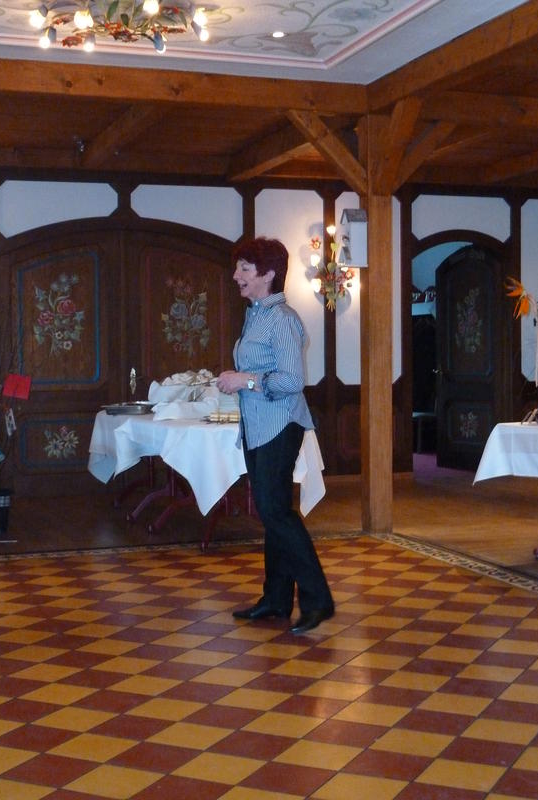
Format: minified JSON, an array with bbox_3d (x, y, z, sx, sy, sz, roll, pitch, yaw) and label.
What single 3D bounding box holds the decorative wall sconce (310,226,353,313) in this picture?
[{"bbox_3d":[0.568,-1.192,10.931,0.406,0.790,0.200,-1,2,-19],"label":"decorative wall sconce"}]

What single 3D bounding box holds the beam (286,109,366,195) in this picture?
[{"bbox_3d":[0.388,-1.566,7.452,0.697,0.114,0.114,44,-12,-15],"label":"beam"}]

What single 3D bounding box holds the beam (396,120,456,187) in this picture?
[{"bbox_3d":[0.931,-1.578,7.642,0.114,0.697,0.114,46,-12,-15],"label":"beam"}]

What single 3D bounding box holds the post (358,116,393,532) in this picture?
[{"bbox_3d":[0.681,-0.467,7.599,0.154,2.615,0.146,-1,2,-19],"label":"post"}]

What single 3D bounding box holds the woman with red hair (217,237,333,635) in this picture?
[{"bbox_3d":[0.028,0.130,5.086,0.440,1.625,0.470,-1,2,-17],"label":"woman with red hair"}]

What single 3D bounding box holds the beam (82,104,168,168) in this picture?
[{"bbox_3d":[-1.025,-2.021,8.833,0.114,0.156,3.078,-1,2,-19],"label":"beam"}]

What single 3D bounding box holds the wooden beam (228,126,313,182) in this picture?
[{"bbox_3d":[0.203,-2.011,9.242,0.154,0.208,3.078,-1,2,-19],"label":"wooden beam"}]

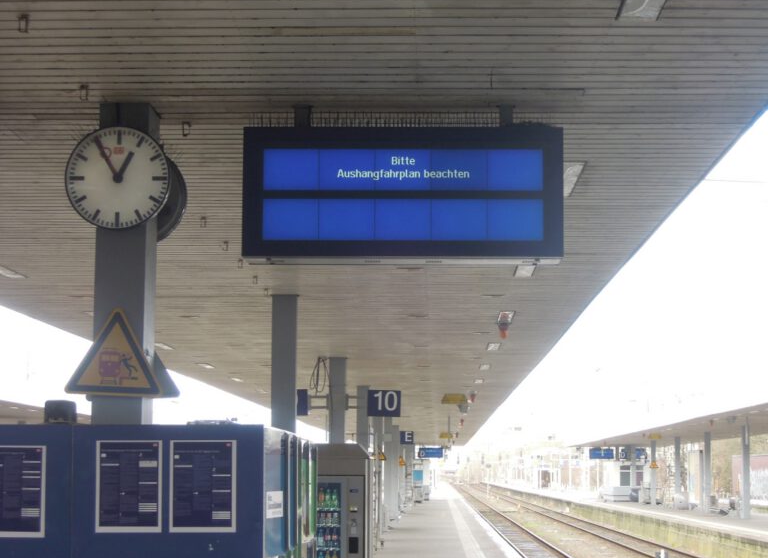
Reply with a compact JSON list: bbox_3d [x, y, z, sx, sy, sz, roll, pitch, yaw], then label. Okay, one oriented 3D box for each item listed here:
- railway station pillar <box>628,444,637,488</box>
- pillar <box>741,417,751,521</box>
[{"bbox_3d":[17.878,13.919,122.504,0.300,4.183,0.300,0,-7,2],"label":"railway station pillar"},{"bbox_3d":[16.436,8.770,77.521,0.300,4.230,0.300,0,-7,2],"label":"pillar"}]

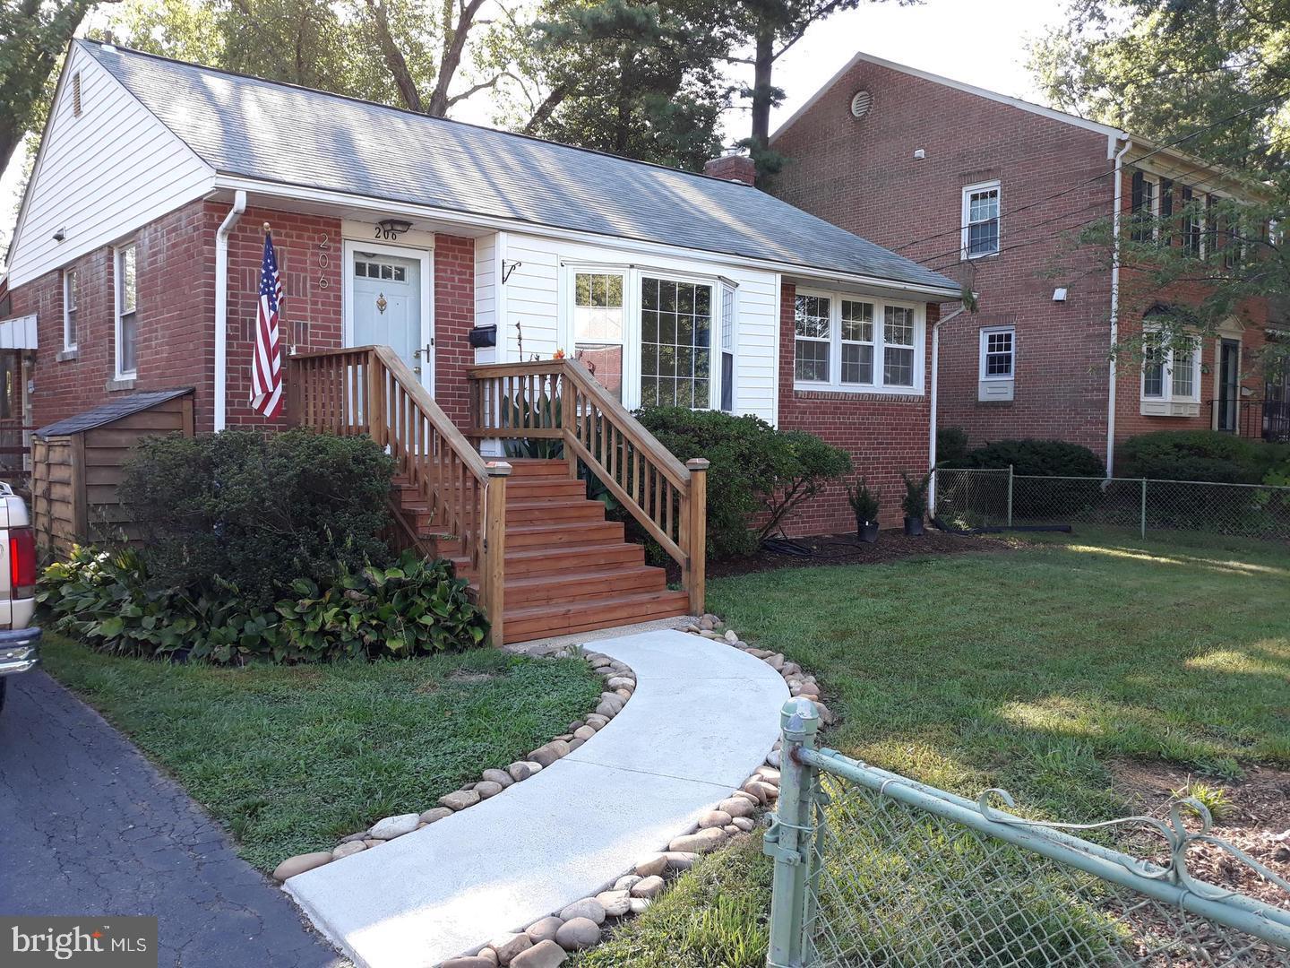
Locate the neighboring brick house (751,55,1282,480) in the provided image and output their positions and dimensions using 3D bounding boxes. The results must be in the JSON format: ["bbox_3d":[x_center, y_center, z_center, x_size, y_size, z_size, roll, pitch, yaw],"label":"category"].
[{"bbox_3d":[7.676,-5.021,26.094,7.700,9.550,12.400,-2,4,-40],"label":"neighboring brick house"}]

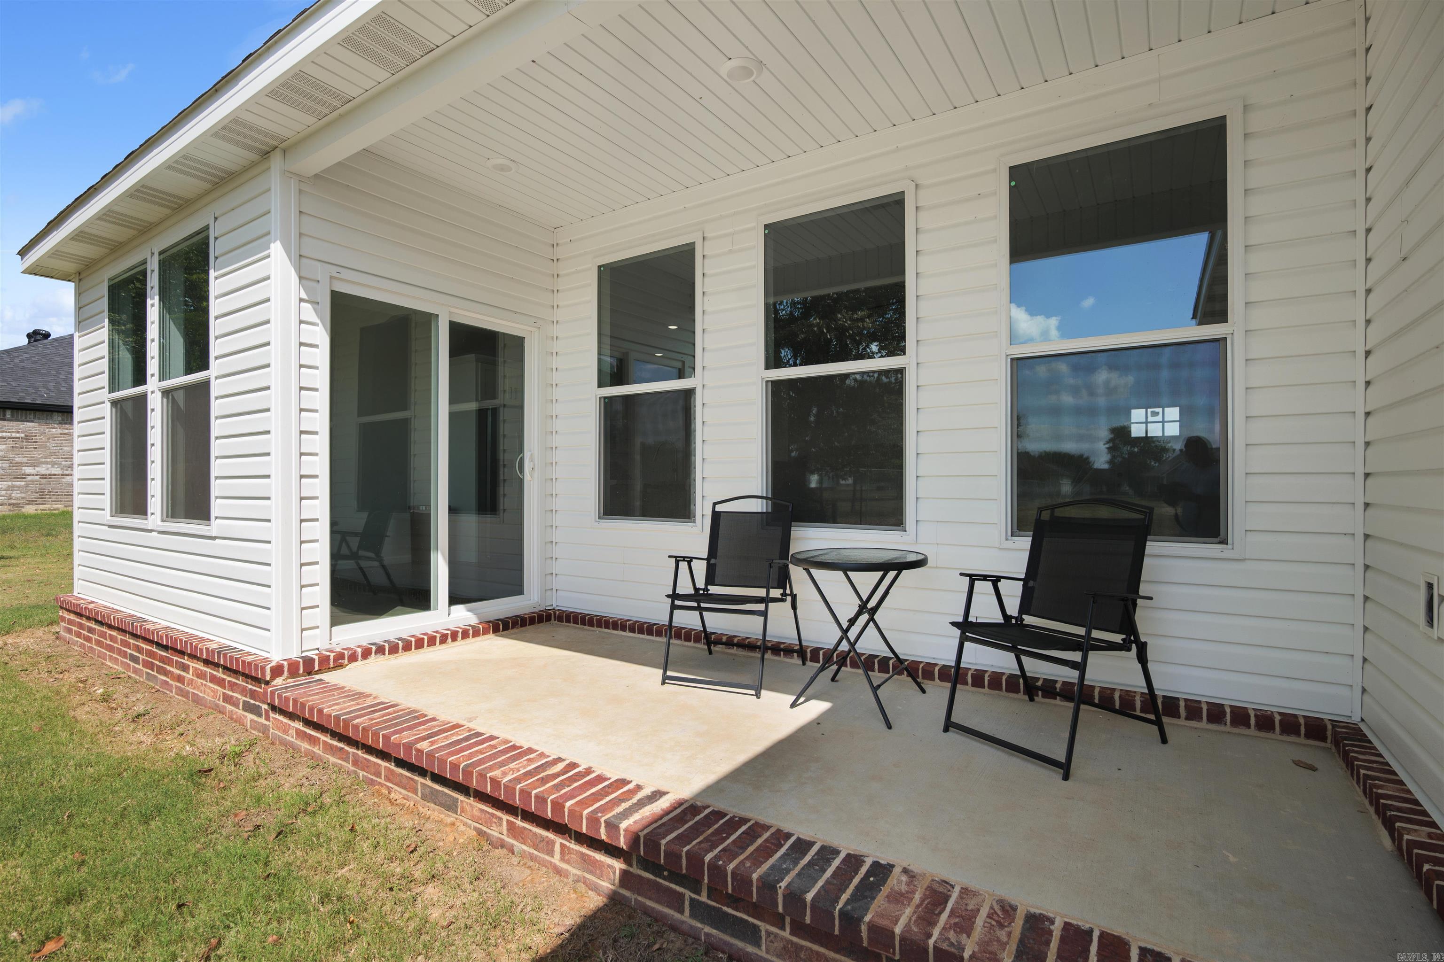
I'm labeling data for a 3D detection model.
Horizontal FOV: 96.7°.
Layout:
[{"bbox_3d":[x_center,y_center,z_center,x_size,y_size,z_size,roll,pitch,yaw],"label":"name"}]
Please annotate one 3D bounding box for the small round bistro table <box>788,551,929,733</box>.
[{"bbox_3d":[0.615,0.659,2.886,0.600,0.657,0.600,0,0,0],"label":"small round bistro table"}]

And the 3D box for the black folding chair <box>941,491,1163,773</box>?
[{"bbox_3d":[1.275,0.530,2.491,0.635,0.914,0.562,0,0,-31],"label":"black folding chair"}]

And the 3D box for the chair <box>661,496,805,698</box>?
[{"bbox_3d":[0.059,0.532,3.295,0.562,0.914,0.635,0,0,23],"label":"chair"}]

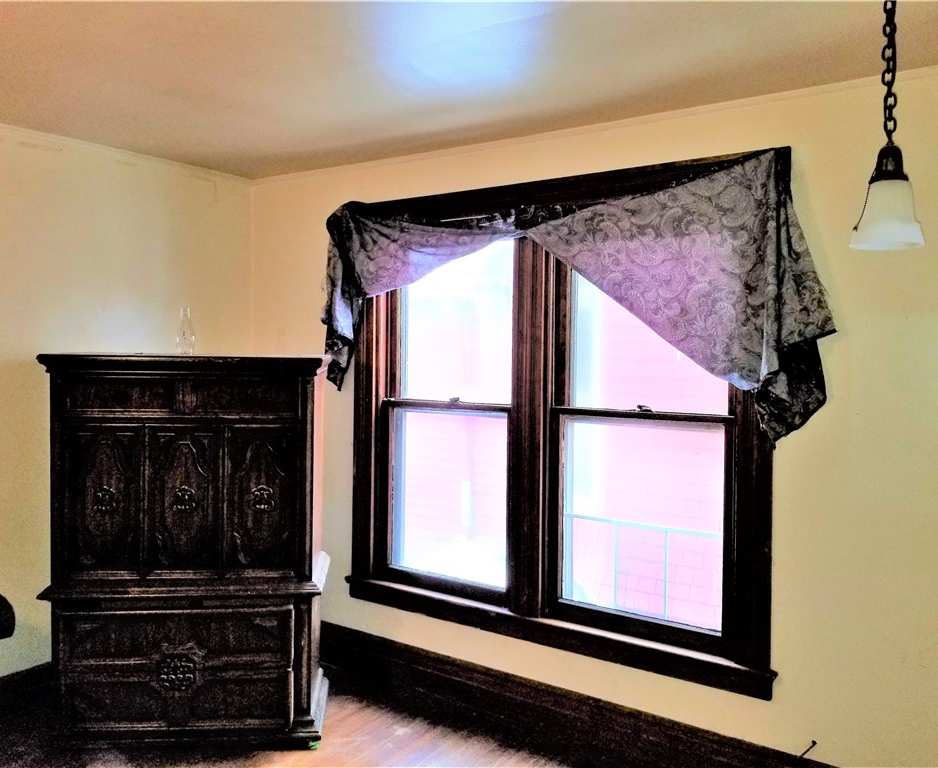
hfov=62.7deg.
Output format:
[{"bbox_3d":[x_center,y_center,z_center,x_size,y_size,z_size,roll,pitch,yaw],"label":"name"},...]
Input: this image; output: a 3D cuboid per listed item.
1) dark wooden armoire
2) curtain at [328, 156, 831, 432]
[{"bbox_3d":[-1.098,0.644,3.122,1.030,1.514,0.489,1,2,-6],"label":"dark wooden armoire"},{"bbox_3d":[0.233,-0.313,2.993,2.142,0.932,0.144,2,3,34],"label":"curtain"}]

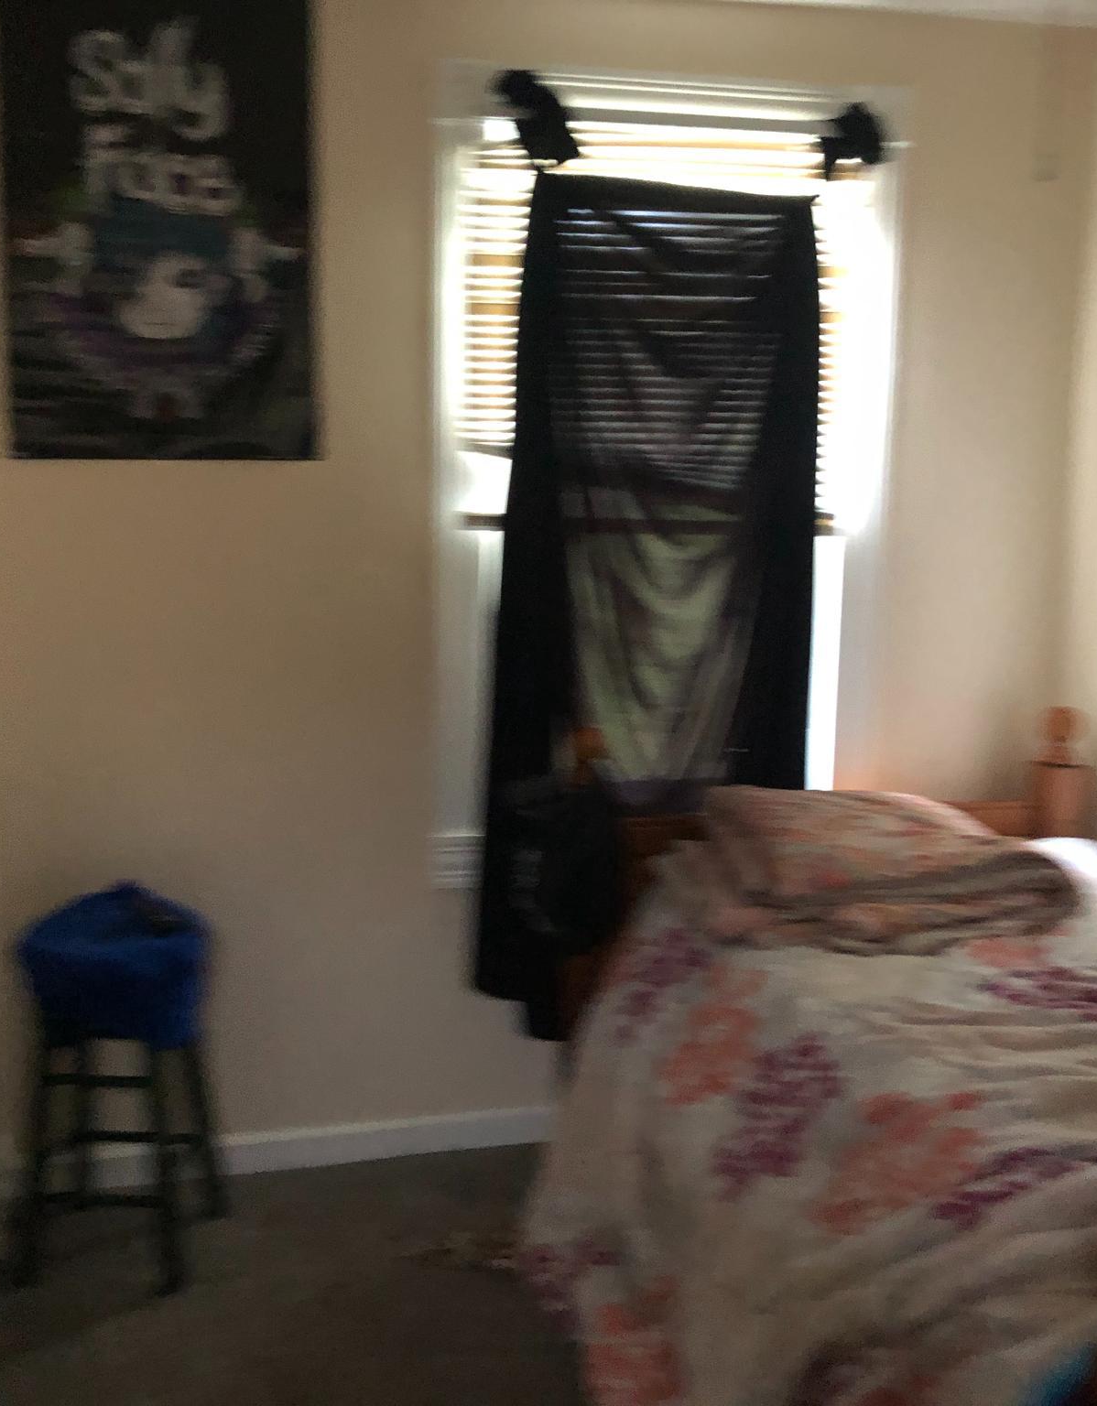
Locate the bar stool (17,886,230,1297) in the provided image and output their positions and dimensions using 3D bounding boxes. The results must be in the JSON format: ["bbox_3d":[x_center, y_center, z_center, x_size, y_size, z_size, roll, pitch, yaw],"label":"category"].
[{"bbox_3d":[-0.814,0.725,2.906,0.330,0.660,0.330,2,9,11],"label":"bar stool"}]

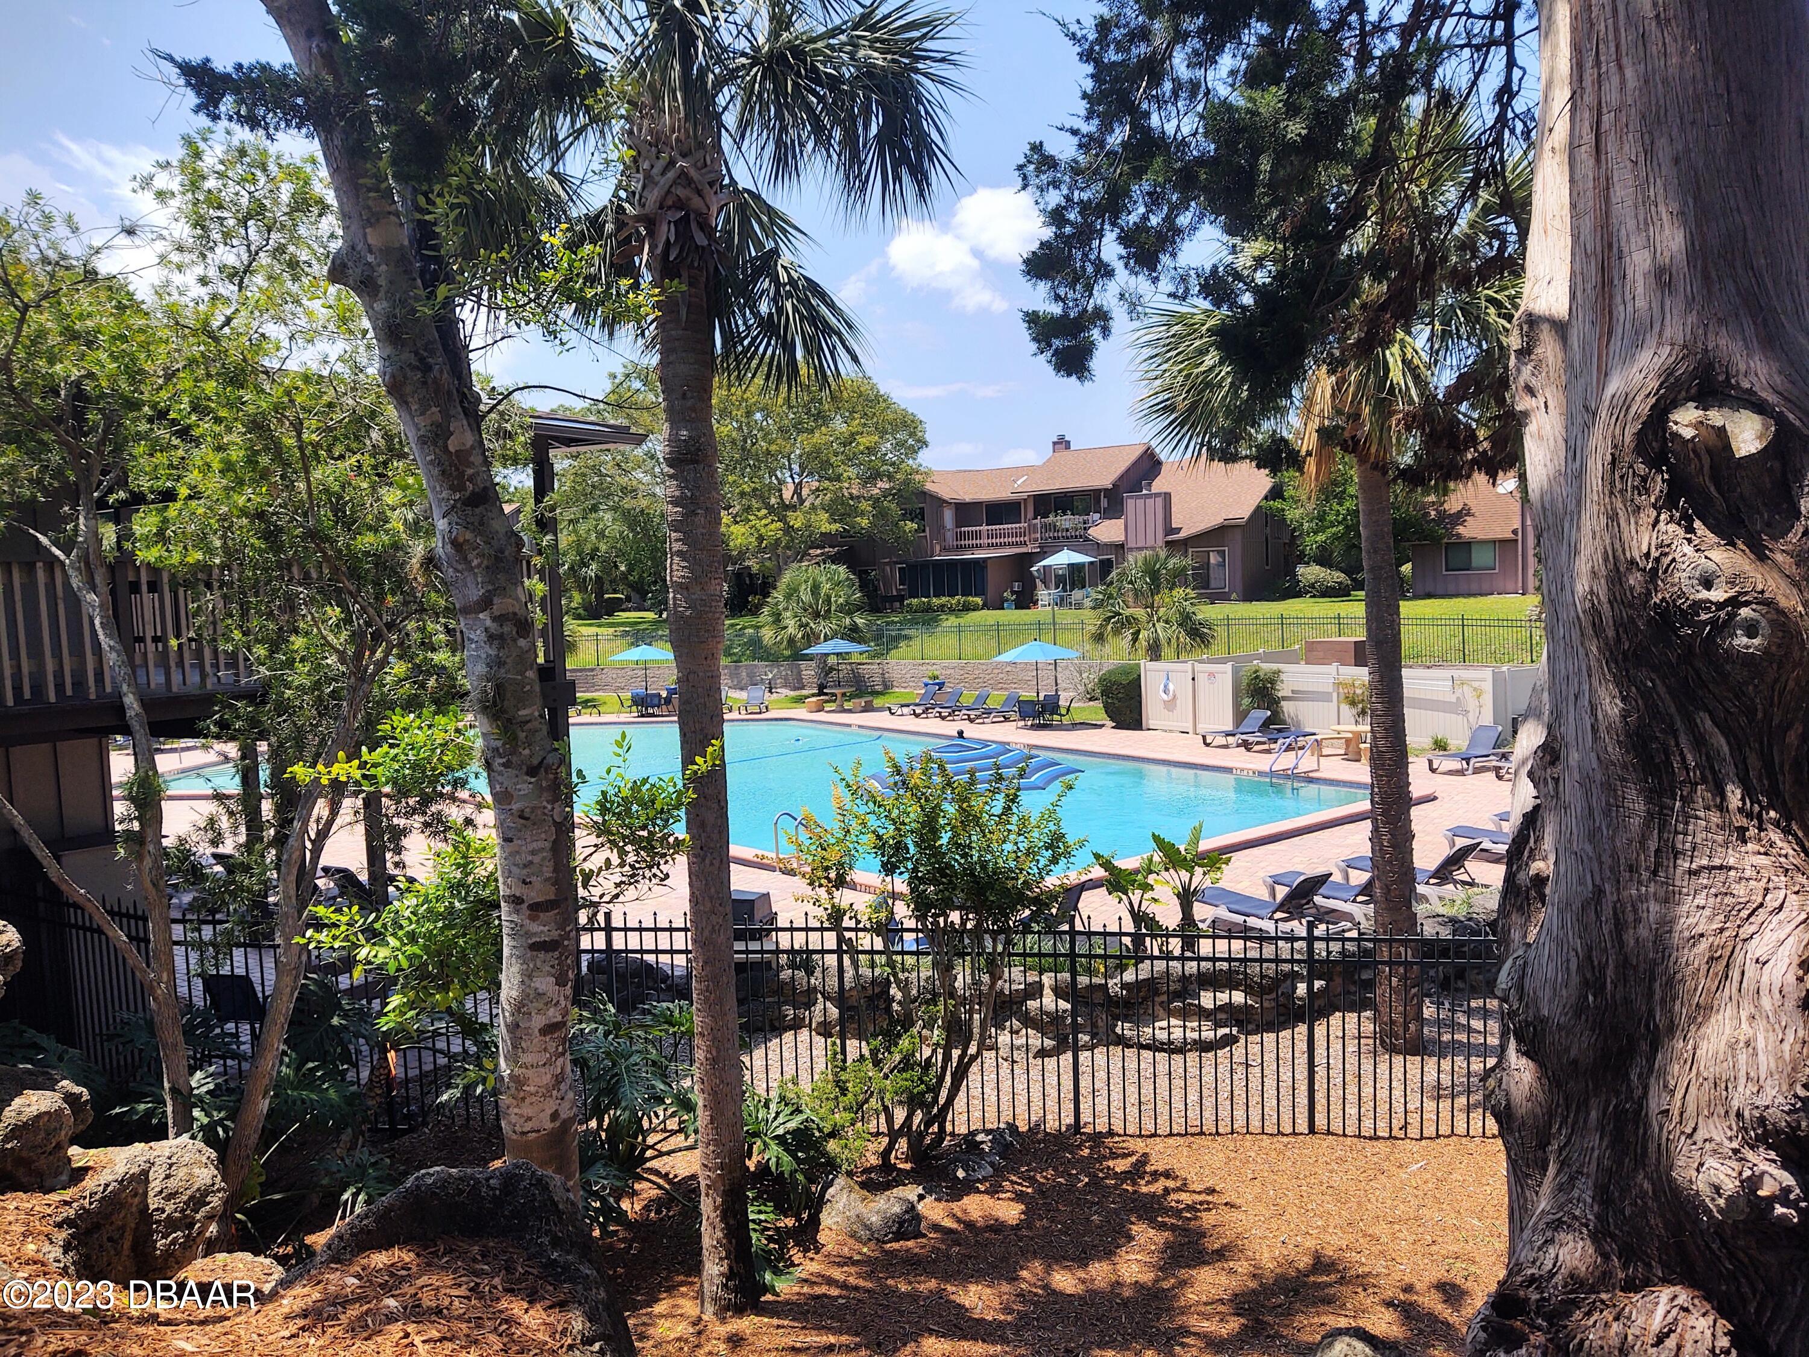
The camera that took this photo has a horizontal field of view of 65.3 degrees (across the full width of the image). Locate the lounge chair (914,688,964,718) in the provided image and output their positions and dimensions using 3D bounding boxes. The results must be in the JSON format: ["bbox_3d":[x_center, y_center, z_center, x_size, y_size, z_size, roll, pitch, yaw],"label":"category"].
[{"bbox_3d":[1.064,0.791,45.183,1.750,0.880,0.700,-6,6,-40],"label":"lounge chair"}]

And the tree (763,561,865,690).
[{"bbox_3d":[-3.211,-1.824,51.300,3.900,4.800,3.900,-2,5,0],"label":"tree"}]

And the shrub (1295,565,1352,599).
[{"bbox_3d":[18.273,-4.261,61.439,2.450,1.443,2.200,-2,5,0],"label":"shrub"}]

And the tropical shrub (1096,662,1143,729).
[{"bbox_3d":[6.310,0.481,40.000,1.700,1.880,1.700,-2,5,0],"label":"tropical shrub"}]

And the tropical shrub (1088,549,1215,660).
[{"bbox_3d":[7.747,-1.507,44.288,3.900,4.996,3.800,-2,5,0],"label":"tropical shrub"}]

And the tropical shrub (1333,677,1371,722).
[{"bbox_3d":[11.913,0.757,37.232,1.120,1.594,1.050,-2,5,0],"label":"tropical shrub"}]

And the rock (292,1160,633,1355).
[{"bbox_3d":[-1.127,1.487,3.600,0.840,0.420,0.500,-3,5,-14],"label":"rock"}]

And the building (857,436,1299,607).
[{"bbox_3d":[8.449,-7.607,70.000,19.500,7.900,10.500,0,5,27],"label":"building"}]

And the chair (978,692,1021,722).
[{"bbox_3d":[2.709,0.910,43.211,1.750,0.880,0.700,-6,6,-40],"label":"chair"}]

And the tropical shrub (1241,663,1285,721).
[{"bbox_3d":[9.939,0.529,39.022,1.220,1.847,1.150,-2,5,0],"label":"tropical shrub"}]

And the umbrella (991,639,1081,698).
[{"bbox_3d":[3.890,0.159,41.391,2.600,2.561,2.600,-2,5,0],"label":"umbrella"}]

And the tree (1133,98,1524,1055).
[{"bbox_3d":[4.153,-0.771,12.639,4.100,8.491,4.100,-2,5,0],"label":"tree"}]

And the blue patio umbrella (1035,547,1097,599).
[{"bbox_3d":[6.863,-4.357,60.000,2.720,2.450,2.720,-2,5,0],"label":"blue patio umbrella"}]

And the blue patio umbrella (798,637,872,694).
[{"bbox_3d":[-2.341,-0.219,48.500,2.500,2.350,2.500,-2,5,0],"label":"blue patio umbrella"}]

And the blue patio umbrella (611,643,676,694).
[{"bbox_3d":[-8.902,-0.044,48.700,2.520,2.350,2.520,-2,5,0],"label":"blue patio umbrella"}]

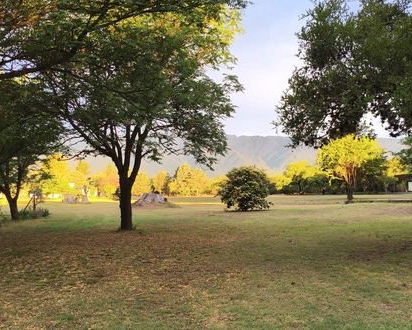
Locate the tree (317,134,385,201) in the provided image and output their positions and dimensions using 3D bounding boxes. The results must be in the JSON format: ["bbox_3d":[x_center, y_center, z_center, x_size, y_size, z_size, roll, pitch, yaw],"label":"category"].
[{"bbox_3d":[15.303,0.265,35.000,7.200,6.990,6.840,0,-4,0],"label":"tree"}]

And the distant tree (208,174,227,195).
[{"bbox_3d":[2.157,3.658,62.000,3.380,3.750,3.380,0,-4,0],"label":"distant tree"}]

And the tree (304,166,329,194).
[{"bbox_3d":[18.723,2.626,56.000,4.070,4.740,4.070,0,-4,0],"label":"tree"}]

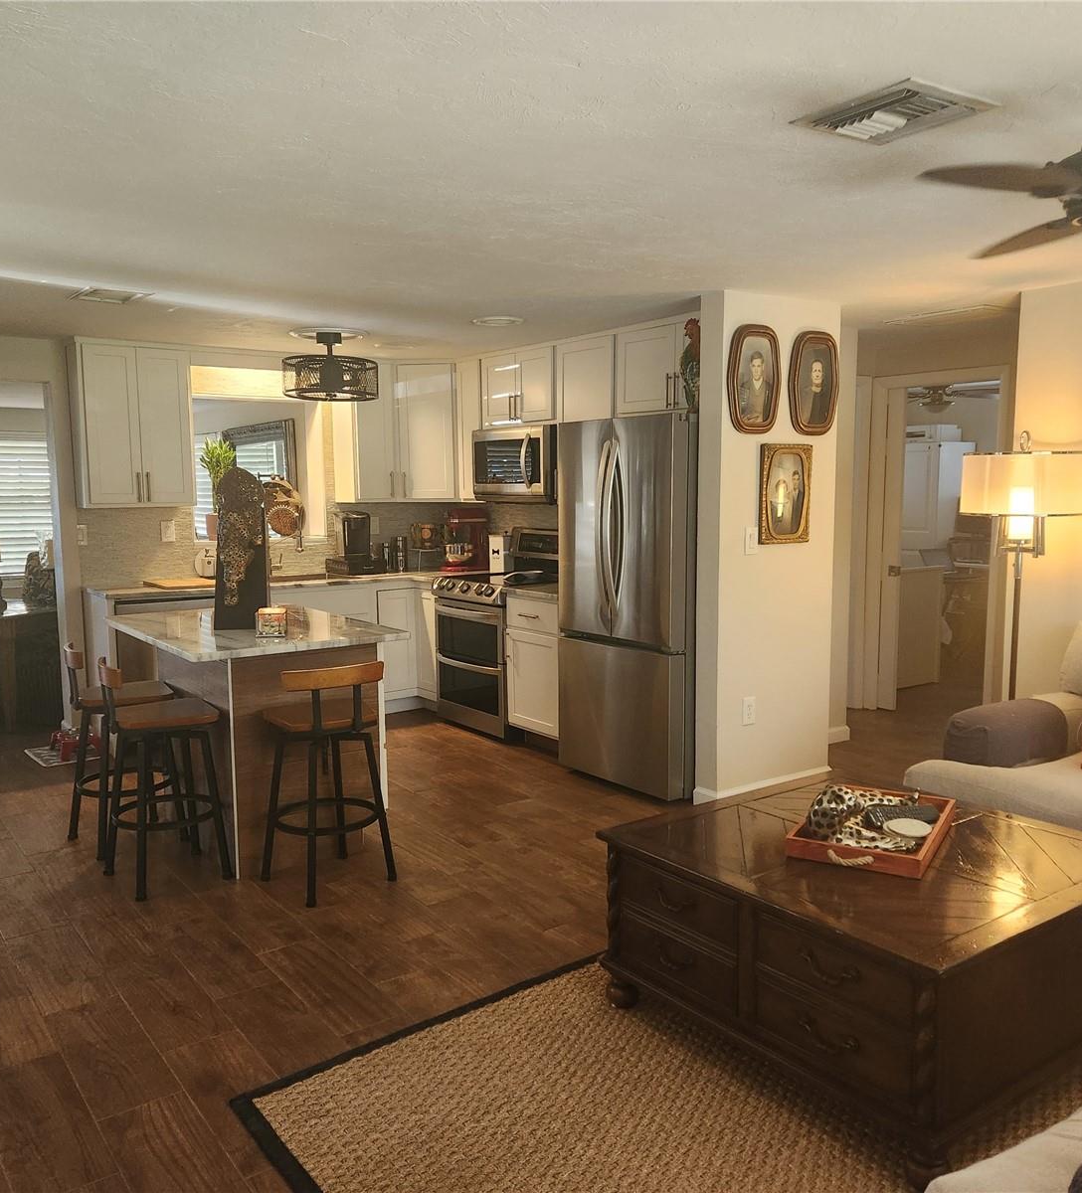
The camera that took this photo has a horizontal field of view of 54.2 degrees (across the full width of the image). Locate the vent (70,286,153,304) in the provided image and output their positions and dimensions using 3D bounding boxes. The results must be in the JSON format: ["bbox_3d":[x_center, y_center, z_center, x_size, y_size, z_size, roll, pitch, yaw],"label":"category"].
[{"bbox_3d":[-1.933,-1.337,4.741,0.270,0.025,0.370,-5,8,-36],"label":"vent"}]

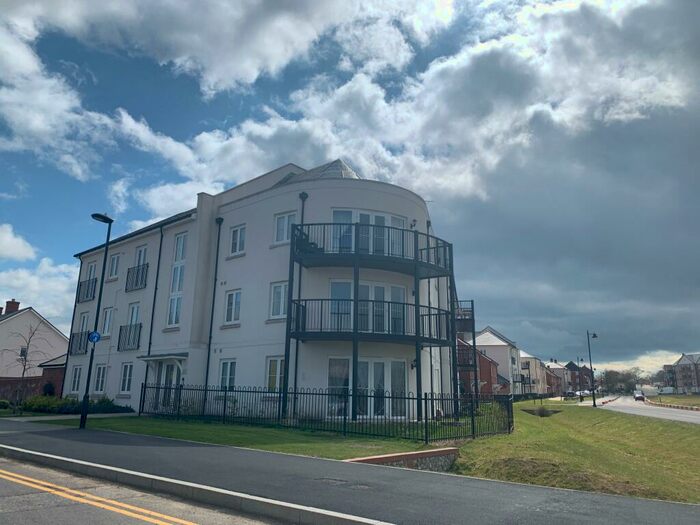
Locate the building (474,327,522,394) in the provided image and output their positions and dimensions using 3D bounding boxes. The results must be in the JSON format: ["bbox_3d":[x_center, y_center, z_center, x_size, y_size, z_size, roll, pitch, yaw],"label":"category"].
[{"bbox_3d":[22.557,16.811,84.827,8.500,10.600,10.000,-5,-15,24],"label":"building"}]

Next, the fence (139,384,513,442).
[{"bbox_3d":[-1.602,5.220,18.899,13.600,1.370,5.000,-11,-18,40],"label":"fence"}]

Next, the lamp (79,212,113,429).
[{"bbox_3d":[-7.464,1.564,15.074,0.280,6.100,0.750,-11,-18,40],"label":"lamp"}]

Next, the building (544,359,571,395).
[{"bbox_3d":[61.214,35.569,159.394,8.500,10.800,12.000,-6,-15,26],"label":"building"}]

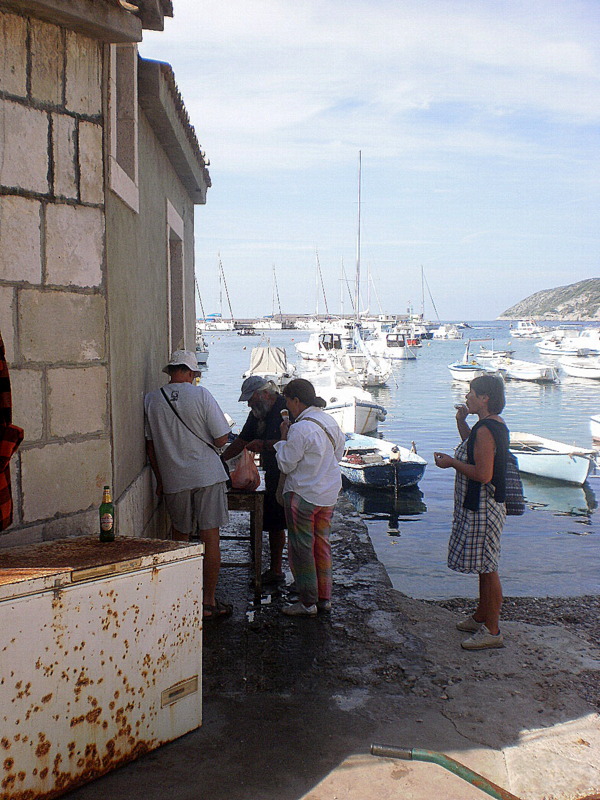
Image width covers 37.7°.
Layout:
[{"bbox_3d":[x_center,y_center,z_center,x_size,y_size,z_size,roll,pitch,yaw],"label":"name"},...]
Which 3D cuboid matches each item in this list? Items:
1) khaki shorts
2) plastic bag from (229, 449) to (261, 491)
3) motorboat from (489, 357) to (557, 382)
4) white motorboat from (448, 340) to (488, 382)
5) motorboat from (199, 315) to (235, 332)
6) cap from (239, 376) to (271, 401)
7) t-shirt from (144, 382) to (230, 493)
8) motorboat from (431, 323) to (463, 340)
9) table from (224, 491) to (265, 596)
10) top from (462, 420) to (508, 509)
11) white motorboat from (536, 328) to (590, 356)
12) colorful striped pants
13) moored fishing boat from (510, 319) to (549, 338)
[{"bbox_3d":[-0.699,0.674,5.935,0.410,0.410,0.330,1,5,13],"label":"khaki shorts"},{"bbox_3d":[-0.400,0.496,6.390,0.225,0.290,0.190,0,5,-2],"label":"plastic bag"},{"bbox_3d":[10.394,-1.403,40.839,1.500,0.950,3.900,-2,6,-23],"label":"motorboat"},{"bbox_3d":[7.621,-1.744,39.604,3.100,1.850,1.350,-5,7,-44],"label":"white motorboat"},{"bbox_3d":[-19.608,-17.869,206.229,3.300,4.000,9.000,3,6,33],"label":"motorboat"},{"bbox_3d":[-0.338,-0.088,6.518,0.270,0.140,0.185,-28,15,-18],"label":"cap"},{"bbox_3d":[-0.755,0.246,5.896,0.500,0.690,0.350,-3,5,15],"label":"t-shirt"},{"bbox_3d":[20.625,-9.583,123.639,4.600,2.350,2.000,-1,5,-12],"label":"motorboat"},{"bbox_3d":[-0.590,0.988,6.665,0.740,0.740,0.850,0,5,-2],"label":"table"},{"bbox_3d":[1.117,0.388,5.290,0.280,0.560,0.420,1,5,6],"label":"top"},{"bbox_3d":[21.261,-4.742,70.861,2.000,2.200,4.900,-3,6,-33],"label":"white motorboat"},{"bbox_3d":[0.063,0.958,5.829,0.270,0.860,0.370,4,7,41],"label":"colorful striped pants"},{"bbox_3d":[33.500,-10.394,127.582,6.200,2.700,2.200,2,5,17],"label":"moored fishing boat"}]

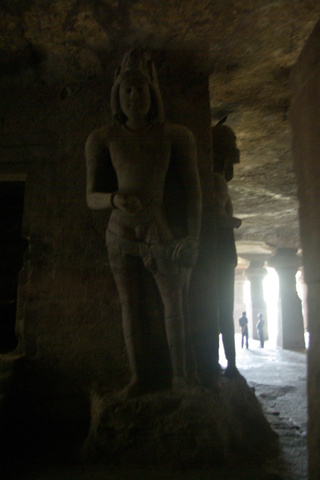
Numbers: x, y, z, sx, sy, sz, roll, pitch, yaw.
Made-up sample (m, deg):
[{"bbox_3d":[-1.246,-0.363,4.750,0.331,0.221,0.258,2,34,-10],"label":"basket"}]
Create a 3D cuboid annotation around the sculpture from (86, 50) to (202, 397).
[{"bbox_3d":[-0.180,-0.386,4.807,1.500,4.450,0.850,0,-11,0],"label":"sculpture"}]

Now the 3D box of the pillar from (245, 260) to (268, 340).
[{"bbox_3d":[5.460,3.357,20.535,1.250,4.450,1.250,0,-11,-2],"label":"pillar"}]

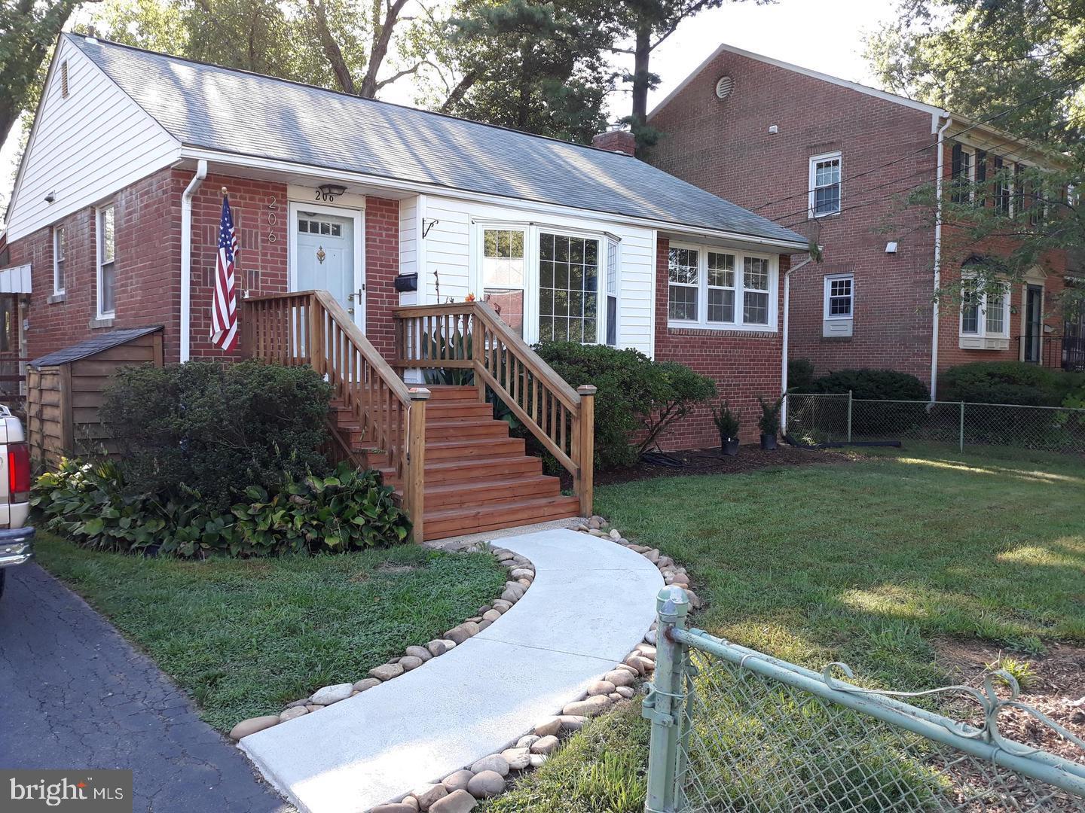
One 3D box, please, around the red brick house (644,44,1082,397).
[{"bbox_3d":[7.676,-5.021,26.094,7.700,9.550,12.400,-2,4,-40],"label":"red brick house"}]

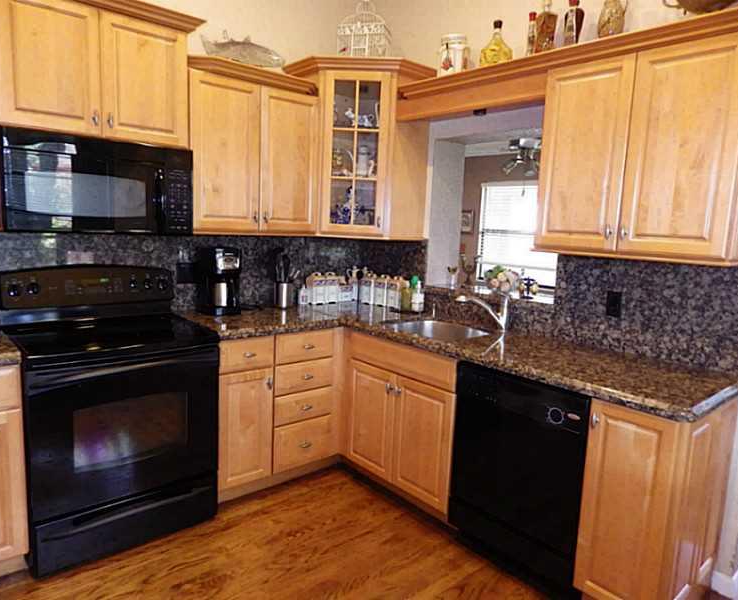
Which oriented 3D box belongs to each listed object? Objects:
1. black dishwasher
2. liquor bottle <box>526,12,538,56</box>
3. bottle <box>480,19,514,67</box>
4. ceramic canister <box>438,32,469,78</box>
[{"bbox_3d":[0.796,0.705,2.282,0.610,0.845,0.604,-5,11,-41],"label":"black dishwasher"},{"bbox_3d":[0.741,-1.183,2.330,0.055,0.260,0.055,3,8,4],"label":"liquor bottle"},{"bbox_3d":[0.615,-1.210,2.450,0.155,0.270,0.125,3,8,4],"label":"bottle"},{"bbox_3d":[0.439,-1.248,2.651,0.155,0.275,0.155,3,8,4],"label":"ceramic canister"}]

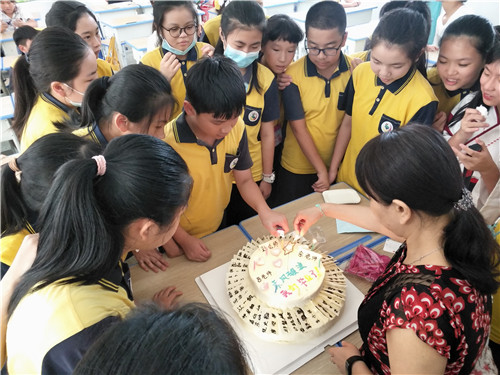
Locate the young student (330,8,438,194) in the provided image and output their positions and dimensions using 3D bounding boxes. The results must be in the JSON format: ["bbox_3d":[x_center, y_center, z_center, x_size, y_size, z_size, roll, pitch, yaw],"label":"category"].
[{"bbox_3d":[0.580,-0.003,1.779,0.430,1.560,0.300,20,43,26],"label":"young student"}]

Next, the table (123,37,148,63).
[{"bbox_3d":[-0.995,-1.293,4.164,0.600,0.750,0.400,-24,43,-26],"label":"table"}]

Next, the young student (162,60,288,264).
[{"bbox_3d":[-0.152,0.211,1.581,0.420,1.510,0.480,-19,41,-21],"label":"young student"}]

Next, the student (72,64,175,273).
[{"bbox_3d":[-0.431,0.234,1.566,0.420,1.510,0.420,17,42,23],"label":"student"}]

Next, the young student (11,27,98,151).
[{"bbox_3d":[-0.625,0.132,1.632,0.340,1.600,0.420,9,39,14],"label":"young student"}]

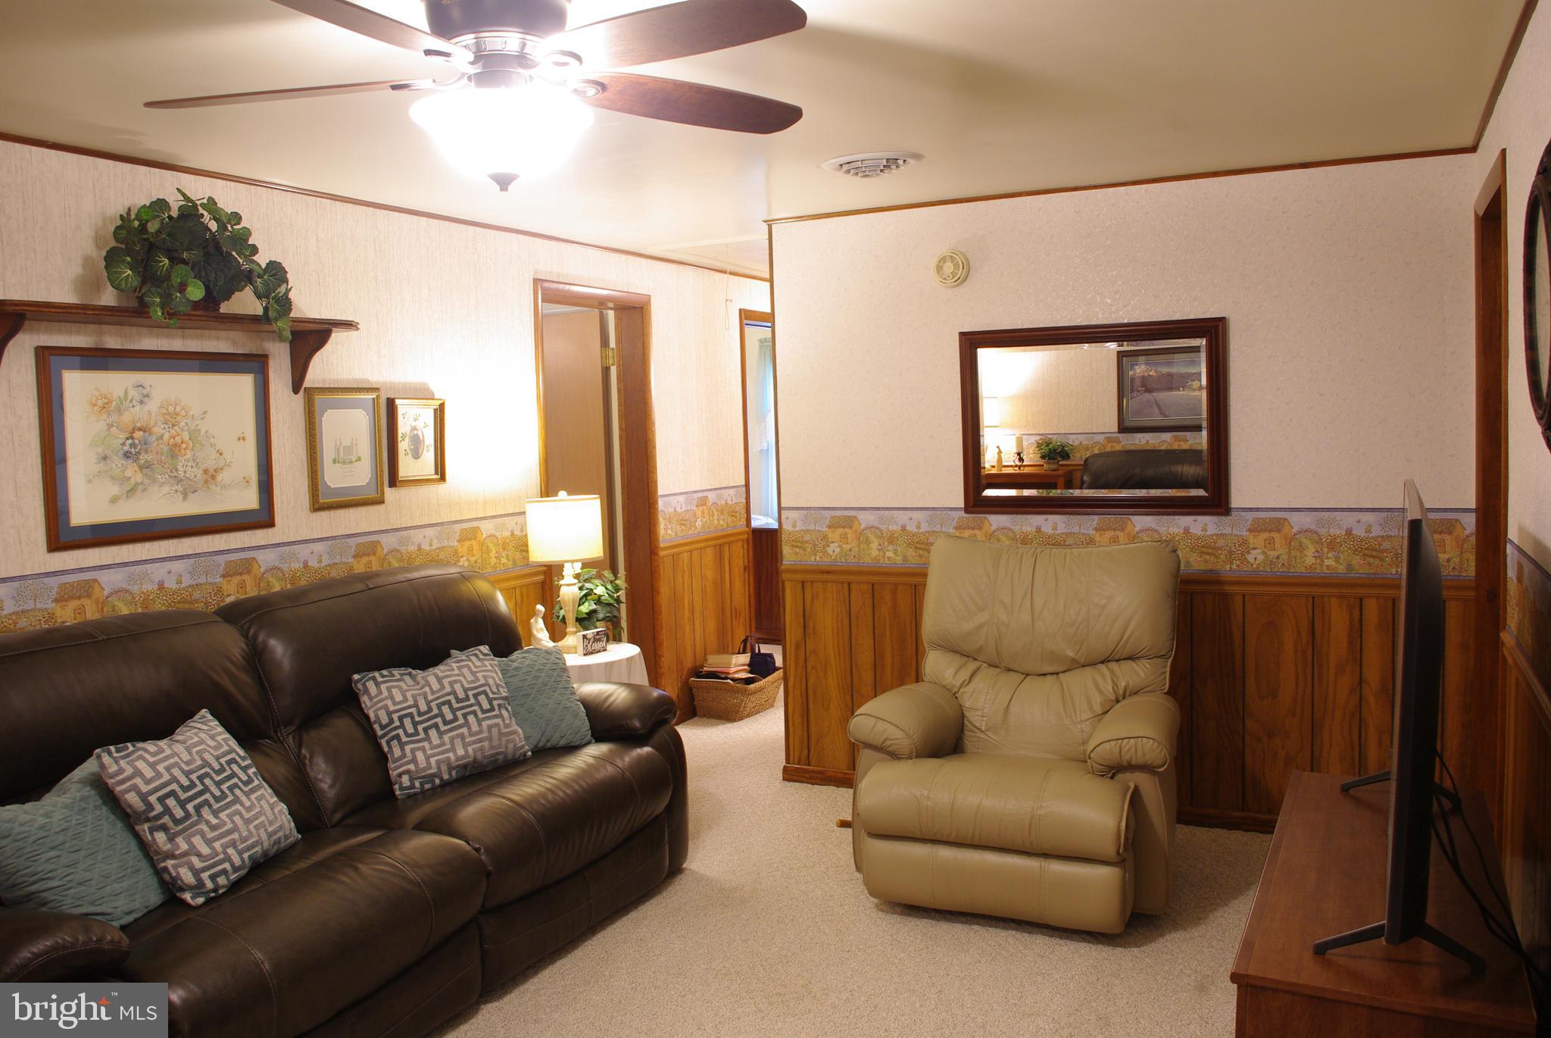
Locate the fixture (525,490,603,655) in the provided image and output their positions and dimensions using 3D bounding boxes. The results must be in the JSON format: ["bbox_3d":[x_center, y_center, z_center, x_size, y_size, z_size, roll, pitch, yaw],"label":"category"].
[{"bbox_3d":[-0.820,0.205,4.556,0.300,0.635,0.300,-2,5,0],"label":"fixture"}]

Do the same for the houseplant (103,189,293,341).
[{"bbox_3d":[-1.628,-0.719,3.307,0.320,0.410,0.560,0,5,28],"label":"houseplant"}]

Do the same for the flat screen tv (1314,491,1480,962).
[{"bbox_3d":[1.318,0.345,2.462,0.260,0.797,1.240,0,5,28],"label":"flat screen tv"}]

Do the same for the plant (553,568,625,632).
[{"bbox_3d":[-0.736,0.348,4.653,0.280,0.310,0.290,-2,5,0],"label":"plant"}]

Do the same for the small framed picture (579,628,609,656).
[{"bbox_3d":[-0.710,0.478,4.522,0.030,0.090,0.112,2,6,44],"label":"small framed picture"}]

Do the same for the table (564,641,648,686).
[{"bbox_3d":[-0.766,0.841,4.571,0.540,0.635,0.540,0,5,28],"label":"table"}]

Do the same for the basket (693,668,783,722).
[{"bbox_3d":[-0.176,0.913,6.094,0.340,0.200,0.440,0,5,28],"label":"basket"}]

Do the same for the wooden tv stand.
[{"bbox_3d":[1.312,0.997,2.518,0.452,0.510,1.285,0,5,28],"label":"wooden tv stand"}]

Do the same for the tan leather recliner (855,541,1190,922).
[{"bbox_3d":[0.774,0.643,3.703,0.950,1.060,0.910,0,5,25],"label":"tan leather recliner"}]

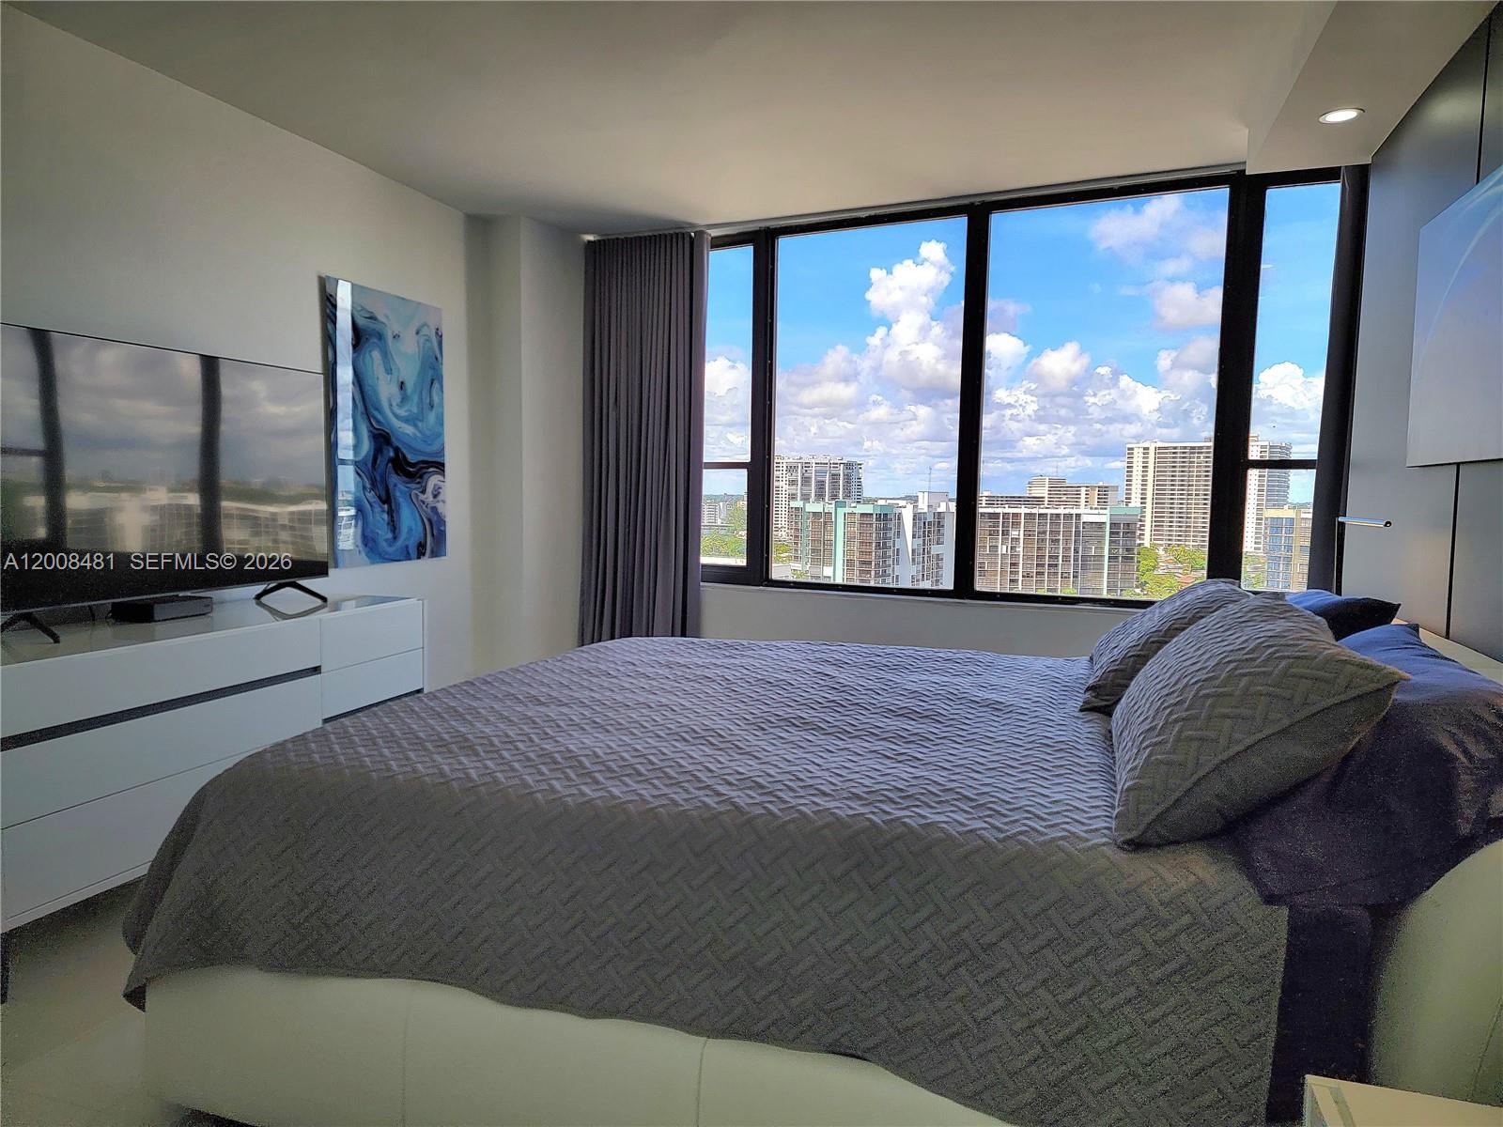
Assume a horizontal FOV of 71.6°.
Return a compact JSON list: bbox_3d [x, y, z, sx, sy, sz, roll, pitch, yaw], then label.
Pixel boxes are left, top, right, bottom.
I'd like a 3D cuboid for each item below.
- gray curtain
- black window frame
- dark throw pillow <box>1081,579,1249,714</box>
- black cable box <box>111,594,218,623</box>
[{"bbox_3d":[-0.538,-0.401,5.158,0.698,2.395,0.140,3,4,25],"label":"gray curtain"},{"bbox_3d":[0.939,-0.690,4.501,2.922,1.706,0.100,3,4,25],"label":"black window frame"},{"bbox_3d":[1.202,0.225,3.169,0.490,0.200,0.860,-42,-9,16],"label":"dark throw pillow"},{"bbox_3d":[-1.801,0.138,3.203,0.150,0.056,0.220,2,4,18],"label":"black cable box"}]

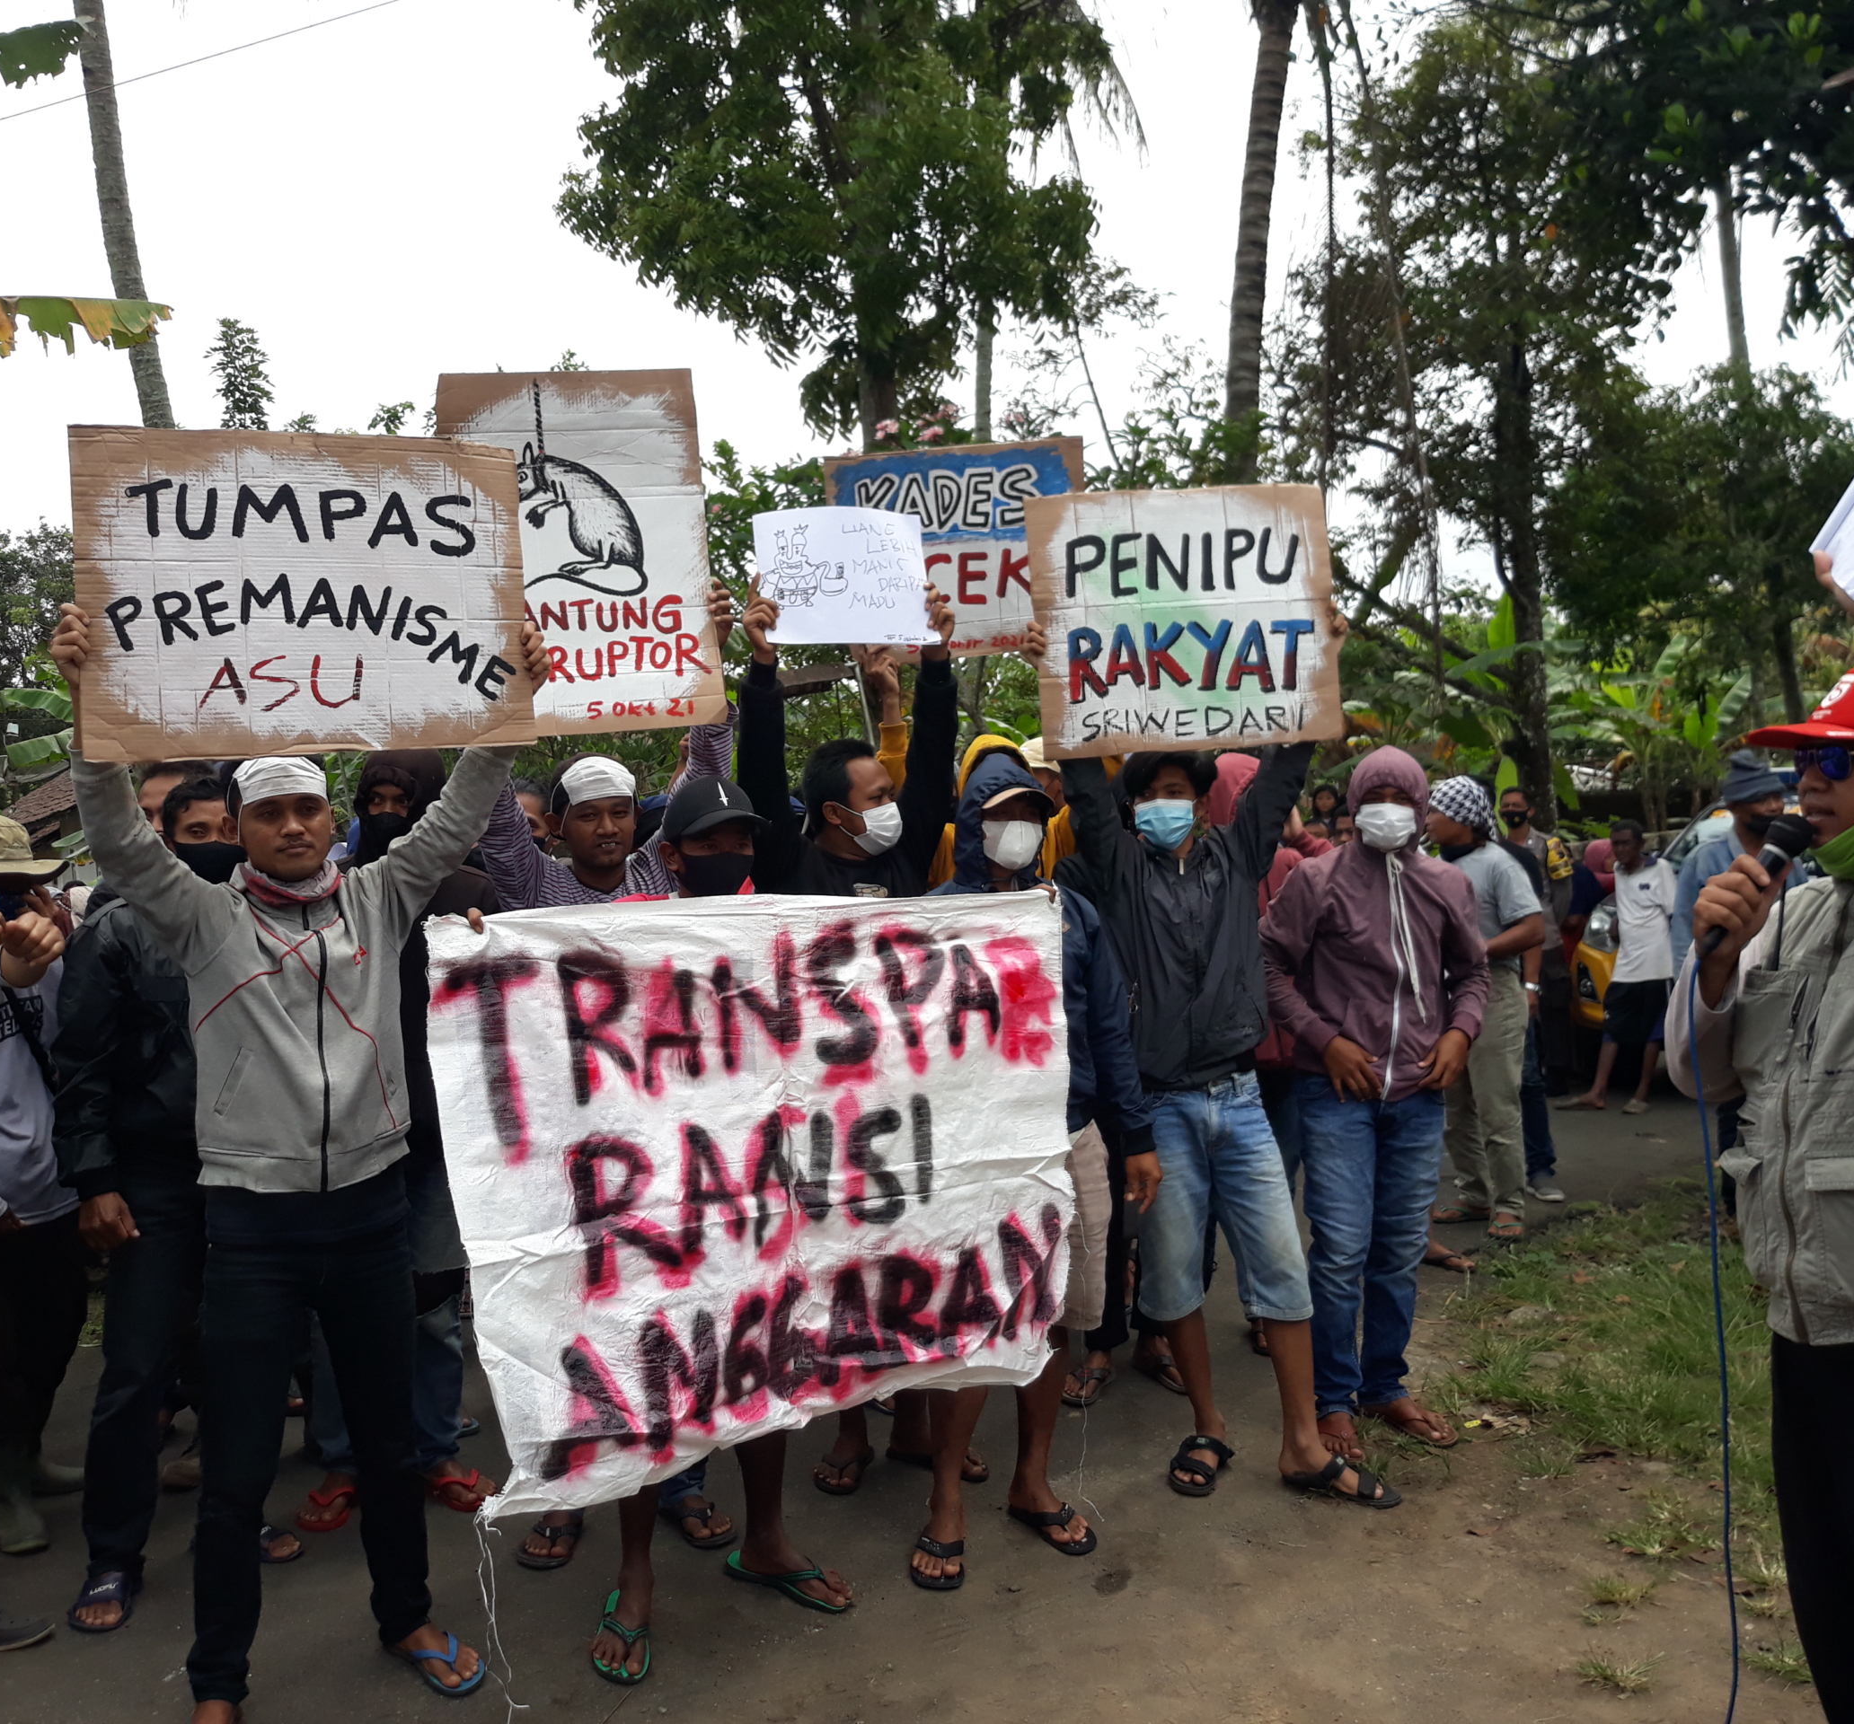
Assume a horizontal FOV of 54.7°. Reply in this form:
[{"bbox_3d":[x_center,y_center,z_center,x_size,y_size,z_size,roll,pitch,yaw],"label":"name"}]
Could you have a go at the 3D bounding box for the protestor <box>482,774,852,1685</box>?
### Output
[{"bbox_3d":[-0.451,0.621,3.350,0.620,1.620,0.500,-1,1,-18],"label":"protestor"}]

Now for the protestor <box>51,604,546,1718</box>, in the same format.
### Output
[{"bbox_3d":[-1.081,0.494,3.089,0.790,1.870,0.460,-1,2,-28],"label":"protestor"}]

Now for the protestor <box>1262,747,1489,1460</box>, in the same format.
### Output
[{"bbox_3d":[1.087,0.560,4.352,0.520,1.650,0.360,0,2,-8],"label":"protestor"}]

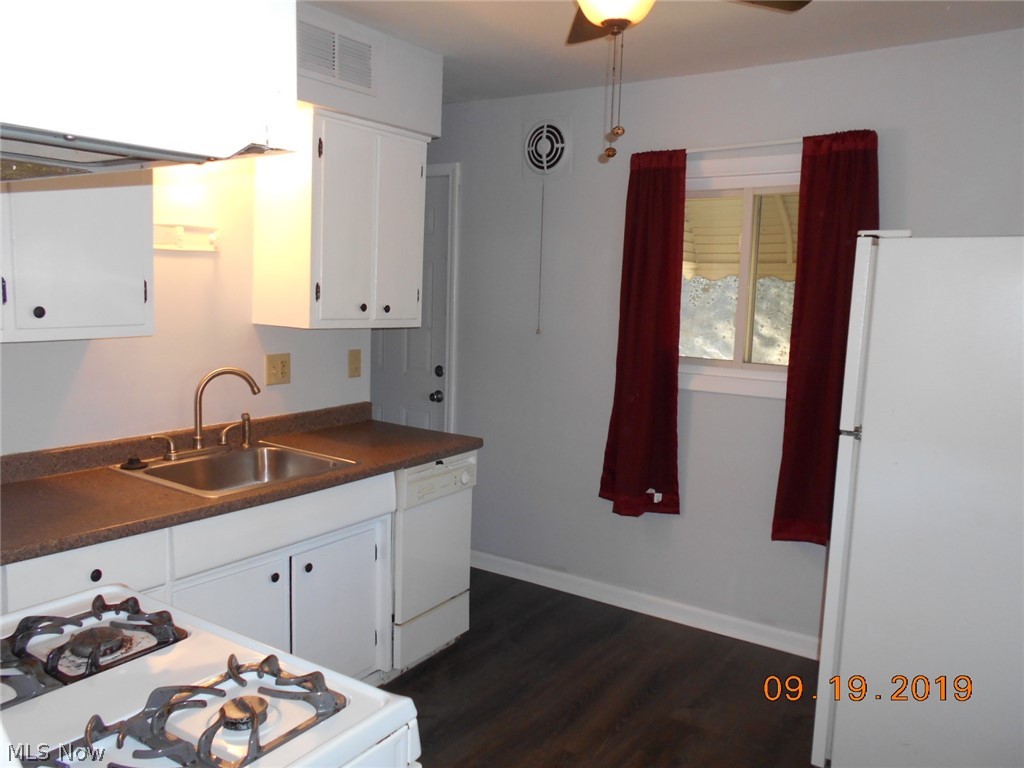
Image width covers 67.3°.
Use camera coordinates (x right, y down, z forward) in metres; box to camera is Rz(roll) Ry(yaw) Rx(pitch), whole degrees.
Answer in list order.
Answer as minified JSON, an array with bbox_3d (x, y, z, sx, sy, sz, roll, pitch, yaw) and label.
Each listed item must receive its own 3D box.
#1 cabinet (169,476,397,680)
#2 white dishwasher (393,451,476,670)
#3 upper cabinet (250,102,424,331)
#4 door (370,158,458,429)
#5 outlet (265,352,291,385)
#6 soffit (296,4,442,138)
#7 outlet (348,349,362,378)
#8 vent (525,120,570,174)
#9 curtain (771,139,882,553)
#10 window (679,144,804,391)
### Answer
[{"bbox_3d":[-0.913,0.714,2.601,0.610,0.815,0.876,6,8,34],"label":"cabinet"},{"bbox_3d":[-0.524,0.669,3.194,0.585,0.822,0.460,6,8,33],"label":"white dishwasher"},{"bbox_3d":[-0.661,-0.616,3.044,0.334,0.764,0.618,6,8,33],"label":"upper cabinet"},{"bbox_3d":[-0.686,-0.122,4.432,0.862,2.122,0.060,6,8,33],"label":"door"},{"bbox_3d":[-0.920,-0.057,3.042,0.009,0.120,0.117,6,8,33],"label":"outlet"},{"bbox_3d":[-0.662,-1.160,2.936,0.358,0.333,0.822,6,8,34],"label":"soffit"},{"bbox_3d":[-0.685,-0.088,3.382,0.014,0.121,0.074,6,8,34],"label":"outlet"},{"bbox_3d":[0.171,-1.146,3.728,0.252,0.255,0.030,6,8,33],"label":"vent"},{"bbox_3d":[1.215,-0.140,2.925,0.350,1.610,0.100,6,8,34],"label":"curtain"},{"bbox_3d":[0.959,-0.444,3.166,0.760,0.995,0.090,6,8,34],"label":"window"}]

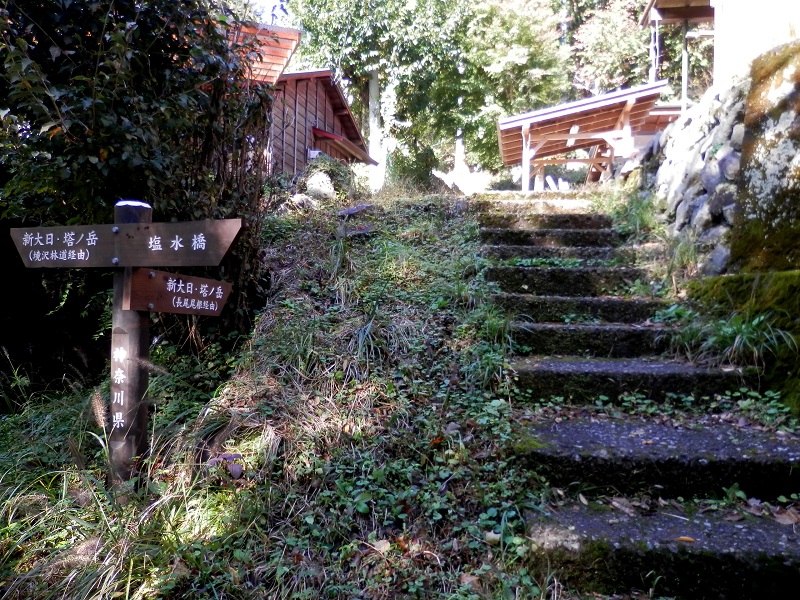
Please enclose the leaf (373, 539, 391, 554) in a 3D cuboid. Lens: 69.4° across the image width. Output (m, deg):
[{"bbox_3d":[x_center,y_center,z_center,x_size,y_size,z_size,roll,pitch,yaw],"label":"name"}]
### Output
[{"bbox_3d":[-0.059,0.811,1.900,0.057,0.013,0.055,2,29,-1],"label":"leaf"}]

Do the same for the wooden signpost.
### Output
[{"bbox_3d":[-1.035,0.186,2.594,1.178,1.174,0.653,1,0,19],"label":"wooden signpost"}]

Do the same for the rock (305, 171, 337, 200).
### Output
[{"bbox_3d":[-0.971,-1.401,7.100,0.380,0.360,0.340,1,0,0],"label":"rock"}]

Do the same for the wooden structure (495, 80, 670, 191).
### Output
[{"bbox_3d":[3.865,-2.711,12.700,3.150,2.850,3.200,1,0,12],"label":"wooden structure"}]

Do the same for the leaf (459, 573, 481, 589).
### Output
[{"bbox_3d":[0.212,0.854,1.760,0.065,0.015,0.055,2,29,-1],"label":"leaf"}]

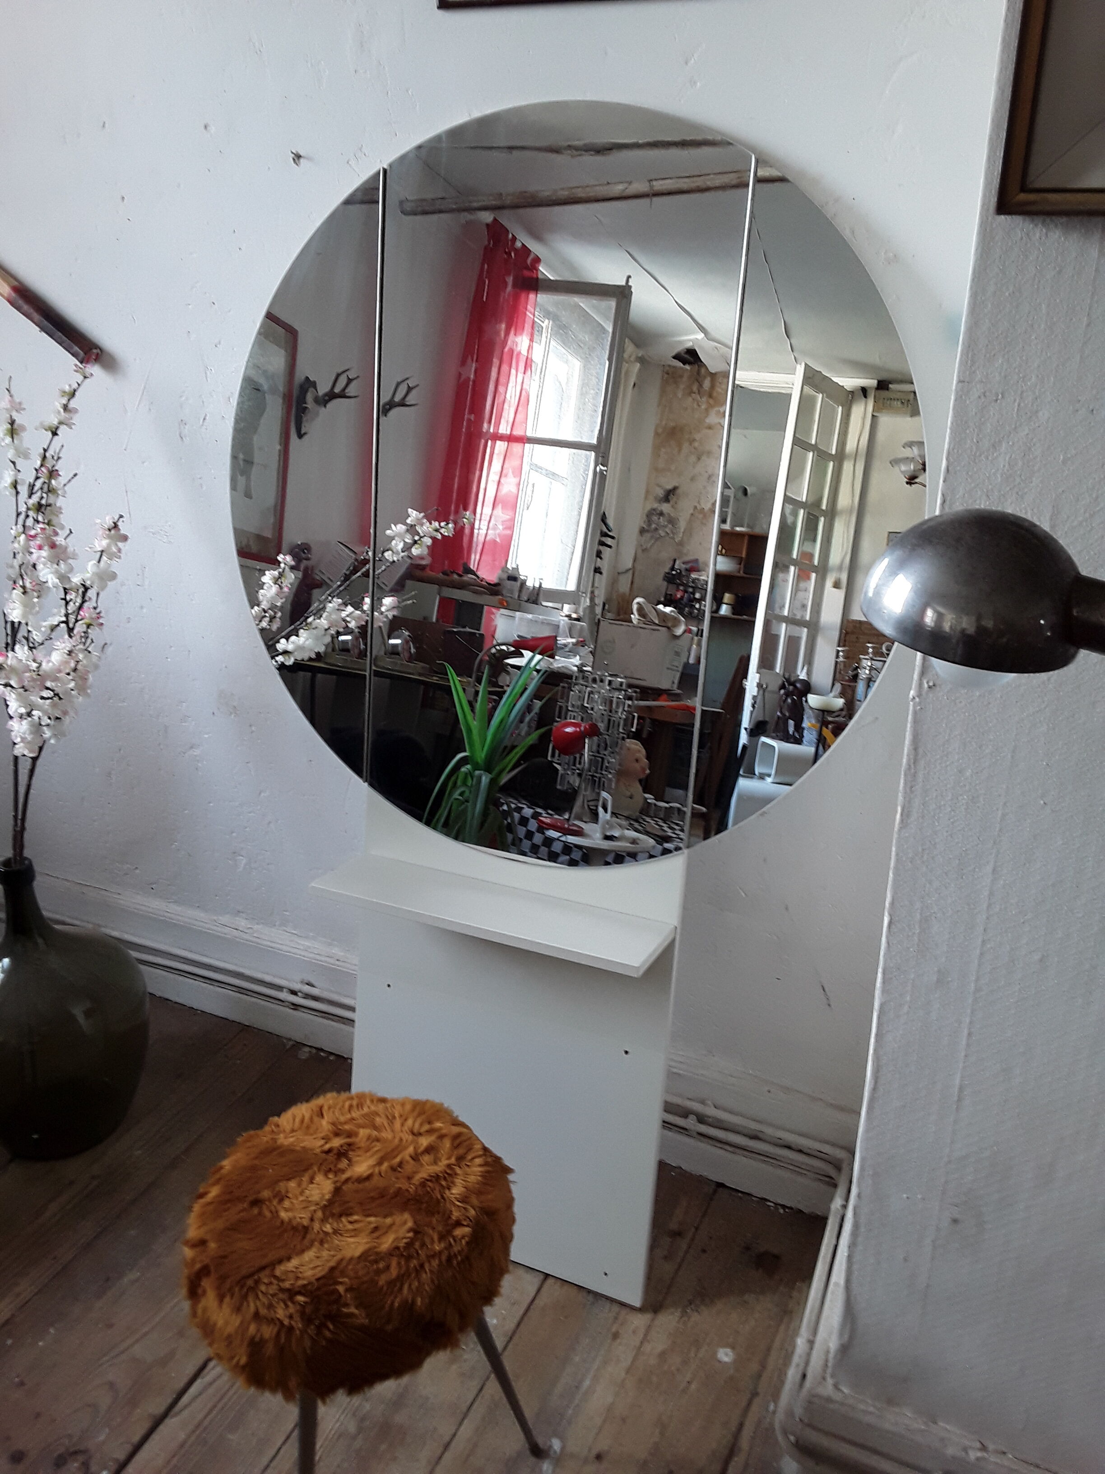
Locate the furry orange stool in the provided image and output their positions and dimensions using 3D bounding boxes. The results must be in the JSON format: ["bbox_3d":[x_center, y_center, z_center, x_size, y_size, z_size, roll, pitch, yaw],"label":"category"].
[{"bbox_3d":[-0.205,0.665,1.247,0.337,0.483,0.346,7,26,18],"label":"furry orange stool"}]

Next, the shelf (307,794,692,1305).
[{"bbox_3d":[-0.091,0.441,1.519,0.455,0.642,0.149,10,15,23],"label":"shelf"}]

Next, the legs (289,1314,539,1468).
[{"bbox_3d":[-0.216,0.738,1.240,0.331,0.357,0.289,7,26,18],"label":"legs"}]

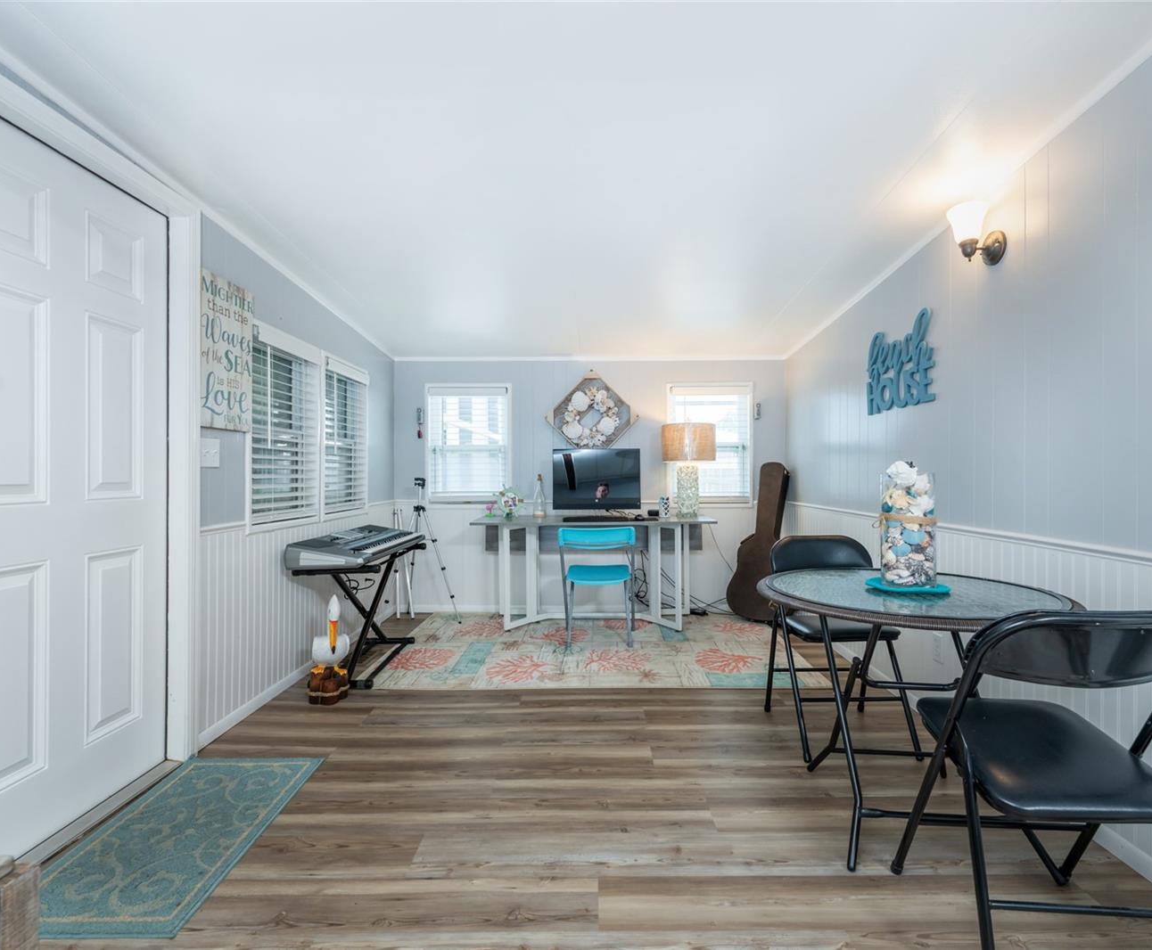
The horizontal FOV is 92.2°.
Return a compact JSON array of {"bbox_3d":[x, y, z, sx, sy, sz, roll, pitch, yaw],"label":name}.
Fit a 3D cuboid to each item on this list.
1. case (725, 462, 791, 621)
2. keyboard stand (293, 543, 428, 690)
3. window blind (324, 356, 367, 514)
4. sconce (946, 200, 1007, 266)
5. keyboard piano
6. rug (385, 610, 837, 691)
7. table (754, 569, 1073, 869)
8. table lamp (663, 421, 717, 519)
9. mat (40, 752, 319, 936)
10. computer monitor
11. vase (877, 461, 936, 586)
[{"bbox_3d":[1.400,0.485,4.110,0.140,1.140,0.420,17,-9,-43],"label":"case"},{"bbox_3d":[-1.175,0.748,3.130,0.440,0.635,0.800,0,0,1],"label":"keyboard stand"},{"bbox_3d":[-1.435,-0.225,3.513,0.060,0.914,0.597,0,0,2],"label":"window blind"},{"bbox_3d":[1.470,-0.853,2.000,0.165,0.208,0.130,0,0,2],"label":"sconce"},{"bbox_3d":[-1.181,0.392,3.135,0.366,0.120,0.960,0,0,2],"label":"keyboard piano"},{"bbox_3d":[0.105,1.075,3.535,2.460,0.010,1.530,0,0,2],"label":"rug"},{"bbox_3d":[1.020,0.710,1.750,0.860,0.710,0.860,0,0,1],"label":"table"},{"bbox_3d":[0.822,-0.042,4.050,0.390,0.700,0.390,0,0,1],"label":"table lamp"},{"bbox_3d":[-1.185,1.060,1.685,0.510,0.010,0.820,0,0,-1],"label":"mat"},{"bbox_3d":[0.150,0.065,4.060,0.640,0.490,0.170,0,0,1],"label":"computer monitor"},{"bbox_3d":[1.075,0.155,1.797,0.156,0.397,0.156,0,0,2],"label":"vase"}]

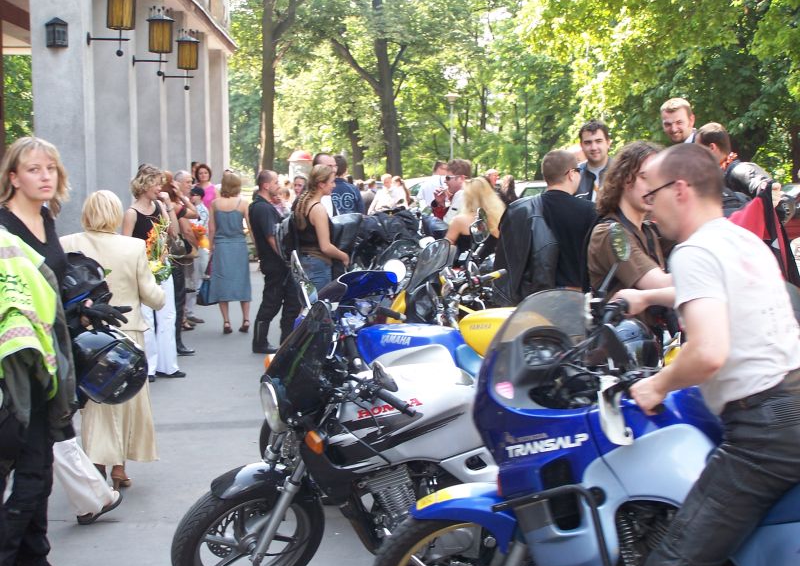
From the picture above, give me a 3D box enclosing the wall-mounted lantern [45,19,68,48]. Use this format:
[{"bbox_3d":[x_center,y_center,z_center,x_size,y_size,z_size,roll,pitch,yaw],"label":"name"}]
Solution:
[{"bbox_3d":[-3.703,-2.702,16.700,0.225,0.315,0.170,-1,4,-1],"label":"wall-mounted lantern"}]

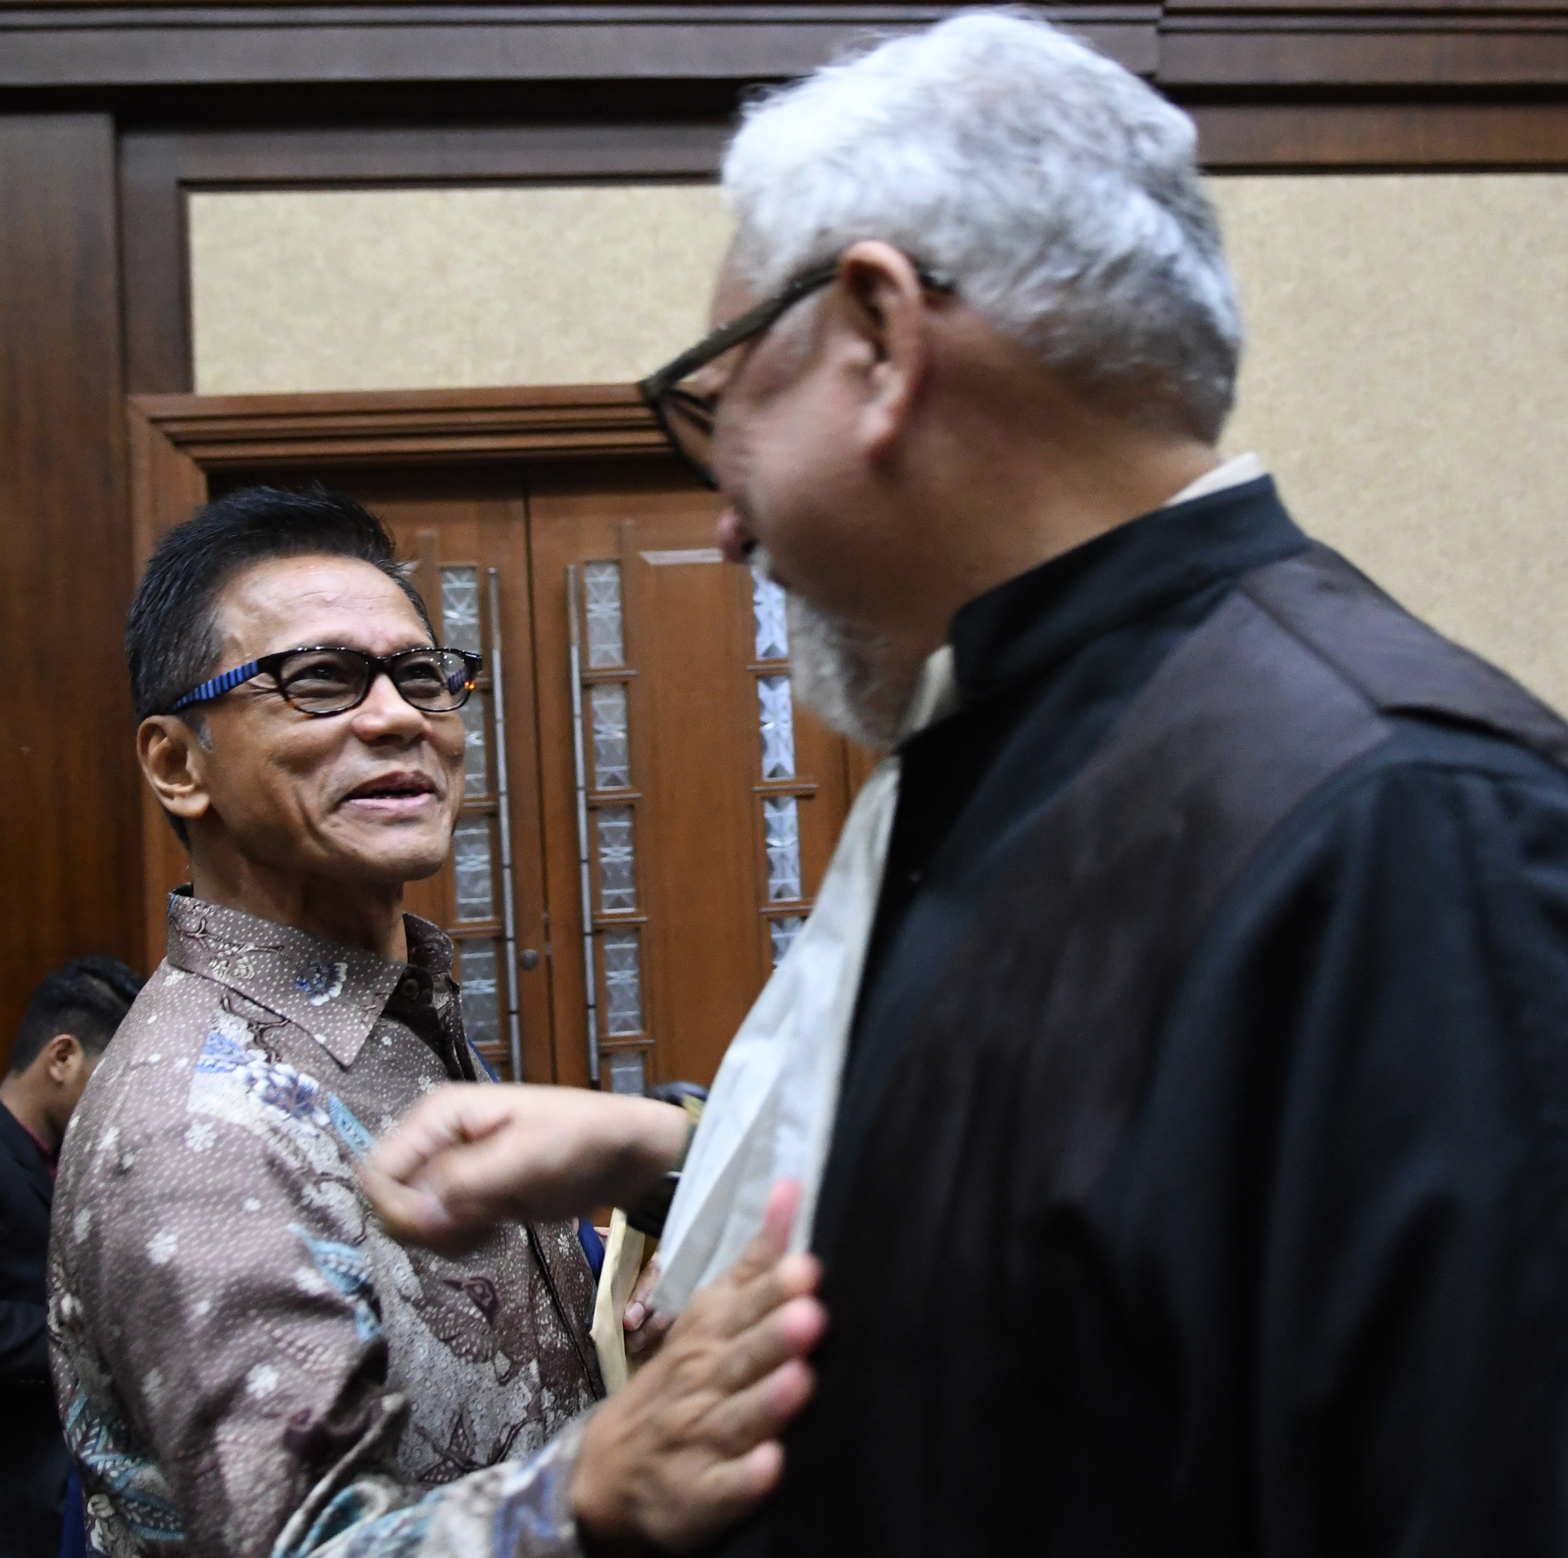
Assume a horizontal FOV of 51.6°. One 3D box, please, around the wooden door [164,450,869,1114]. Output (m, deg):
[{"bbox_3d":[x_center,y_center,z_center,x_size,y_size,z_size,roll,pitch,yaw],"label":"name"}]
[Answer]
[{"bbox_3d":[-0.649,0.363,4.454,1.730,2.473,0.080,-3,-3,-6],"label":"wooden door"}]

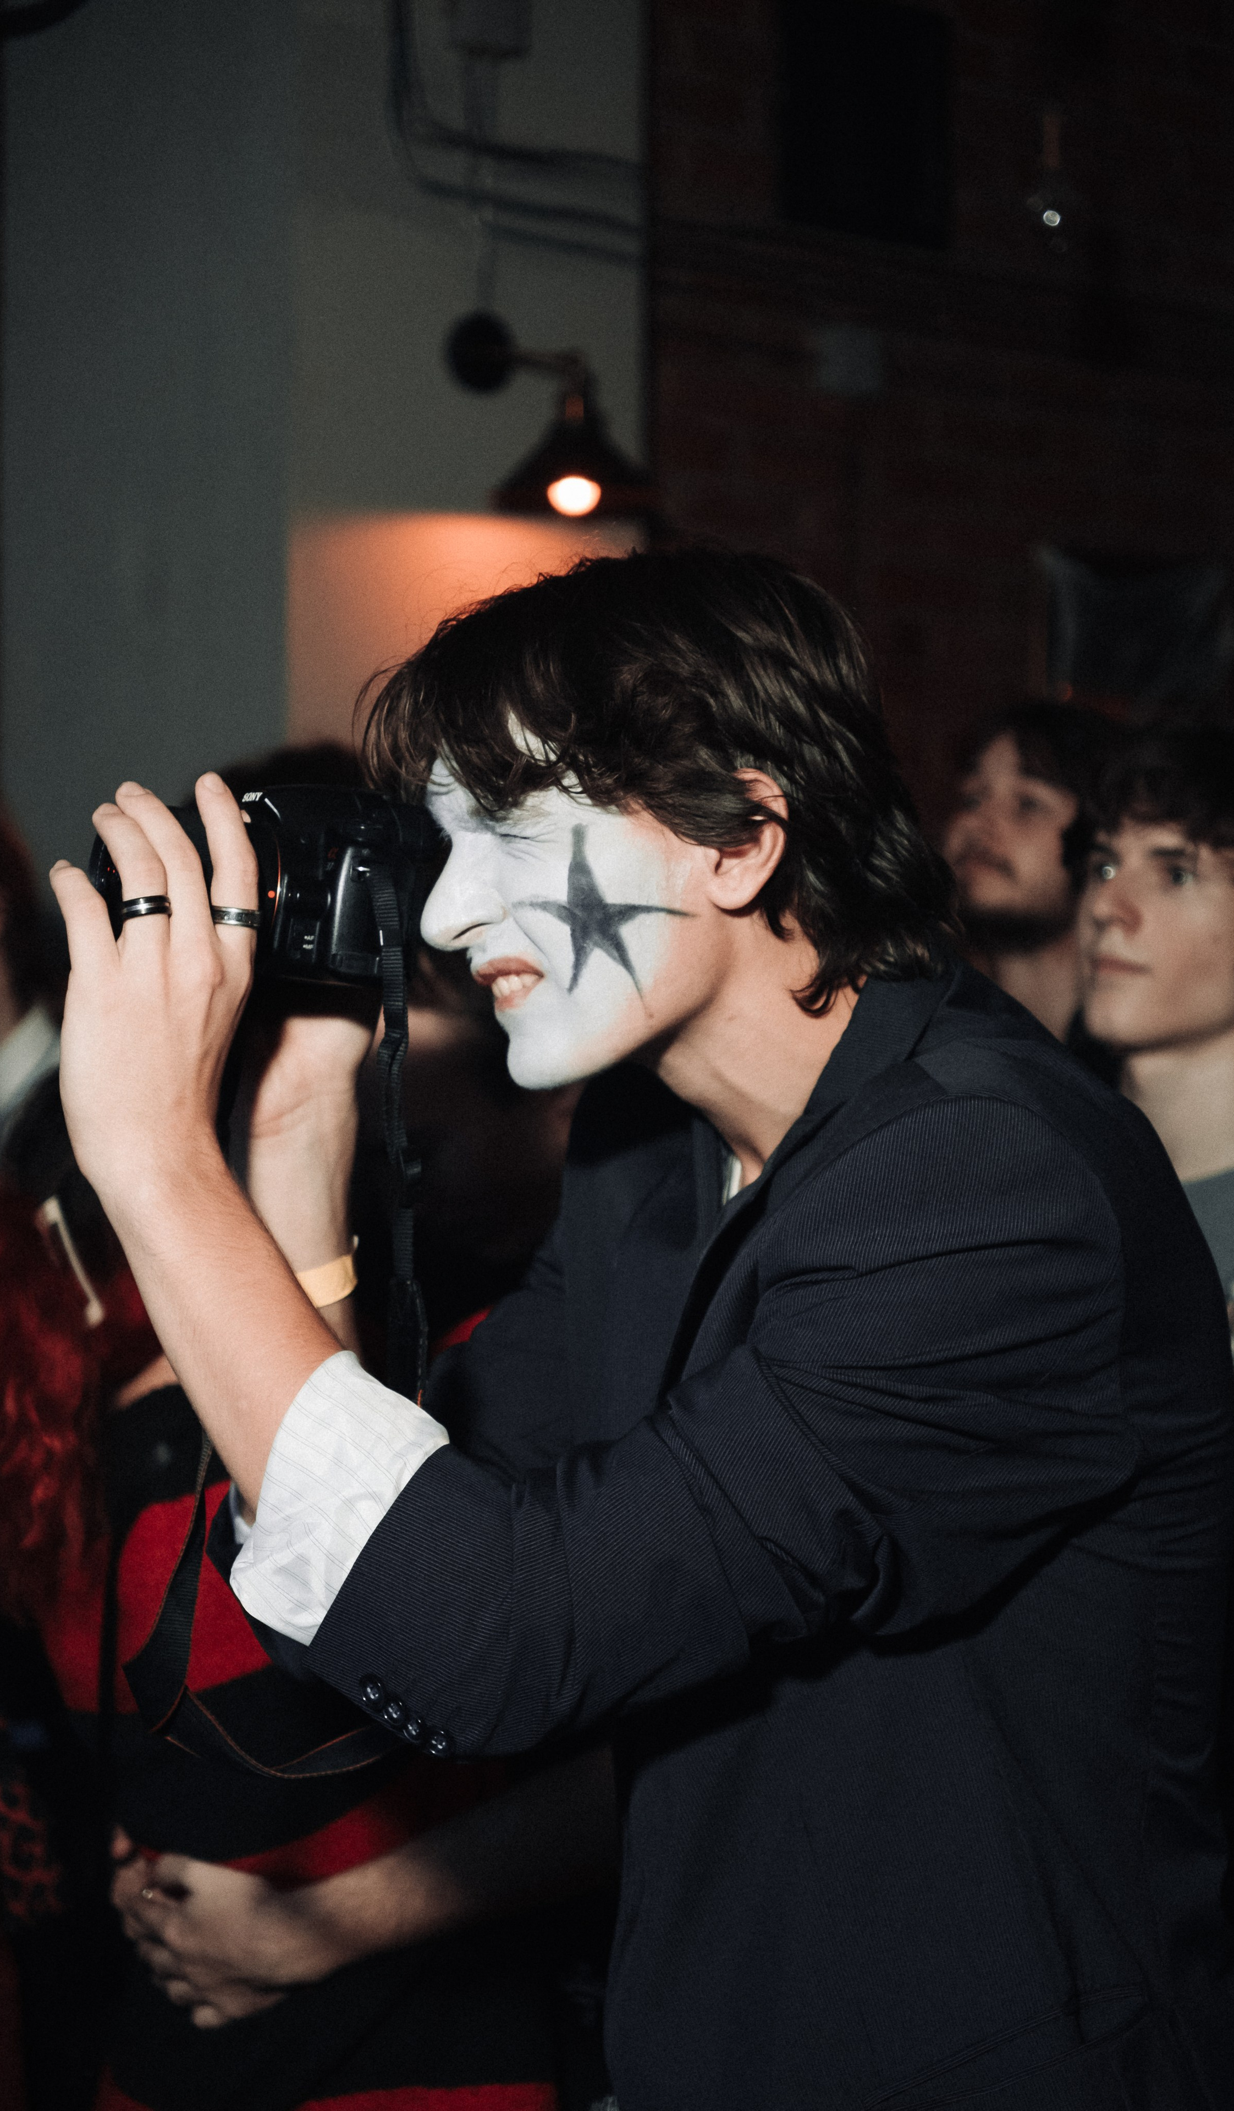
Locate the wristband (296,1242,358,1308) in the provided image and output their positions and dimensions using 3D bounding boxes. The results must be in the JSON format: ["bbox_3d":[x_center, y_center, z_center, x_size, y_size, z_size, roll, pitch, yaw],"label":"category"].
[{"bbox_3d":[-0.152,0.107,1.870,0.058,0.021,0.053,-11,14,-5],"label":"wristband"}]

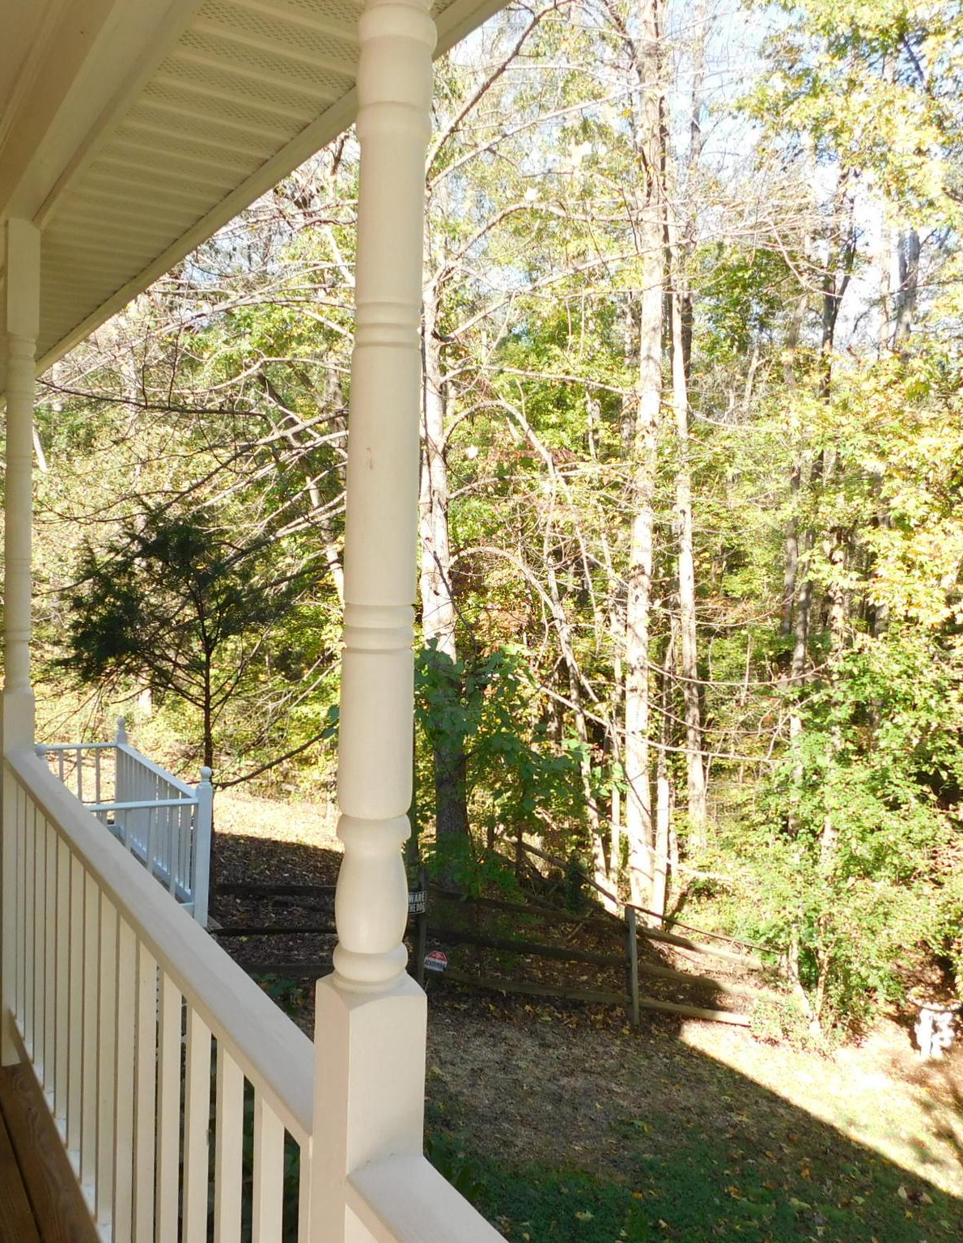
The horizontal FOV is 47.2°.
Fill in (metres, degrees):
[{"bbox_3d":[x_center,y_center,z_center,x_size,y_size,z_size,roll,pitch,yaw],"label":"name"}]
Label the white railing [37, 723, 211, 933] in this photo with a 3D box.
[{"bbox_3d":[-2.974,1.488,8.420,1.170,1.140,2.390,0,3,-31],"label":"white railing"}]

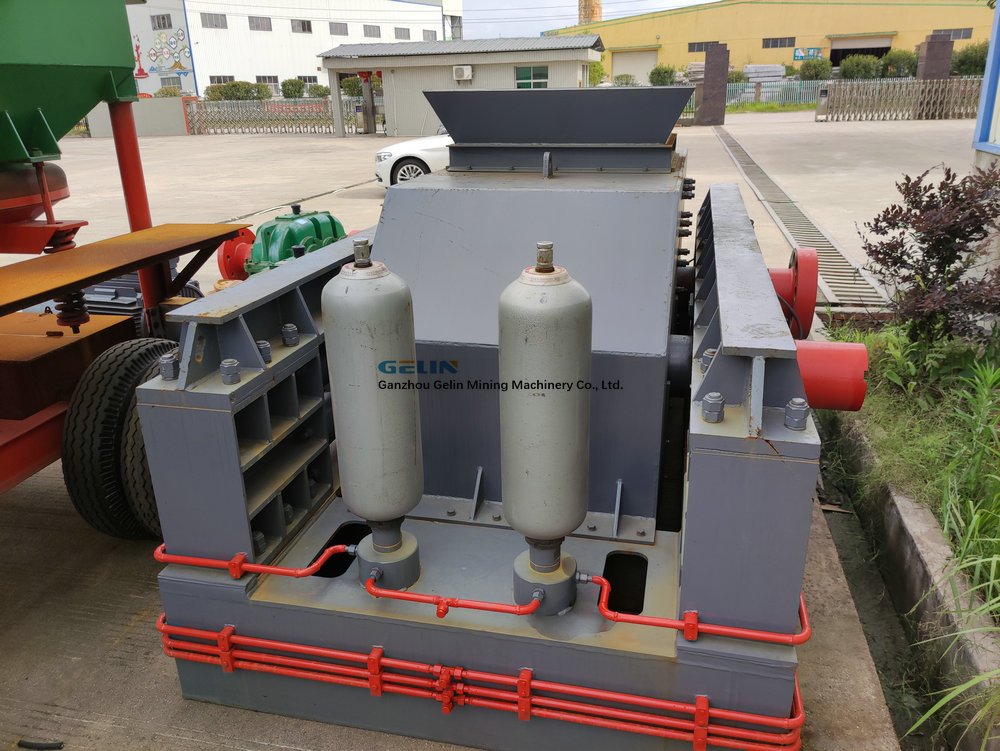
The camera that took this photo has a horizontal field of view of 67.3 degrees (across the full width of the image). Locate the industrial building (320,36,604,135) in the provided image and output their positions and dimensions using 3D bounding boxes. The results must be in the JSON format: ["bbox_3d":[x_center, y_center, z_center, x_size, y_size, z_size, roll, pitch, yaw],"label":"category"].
[{"bbox_3d":[-1.615,-12.172,31.836,11.500,3.700,3.700,4,22,16],"label":"industrial building"}]

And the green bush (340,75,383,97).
[{"bbox_3d":[-10.250,-21.124,55.215,2.792,1.576,2.652,-5,21,-9],"label":"green bush"}]

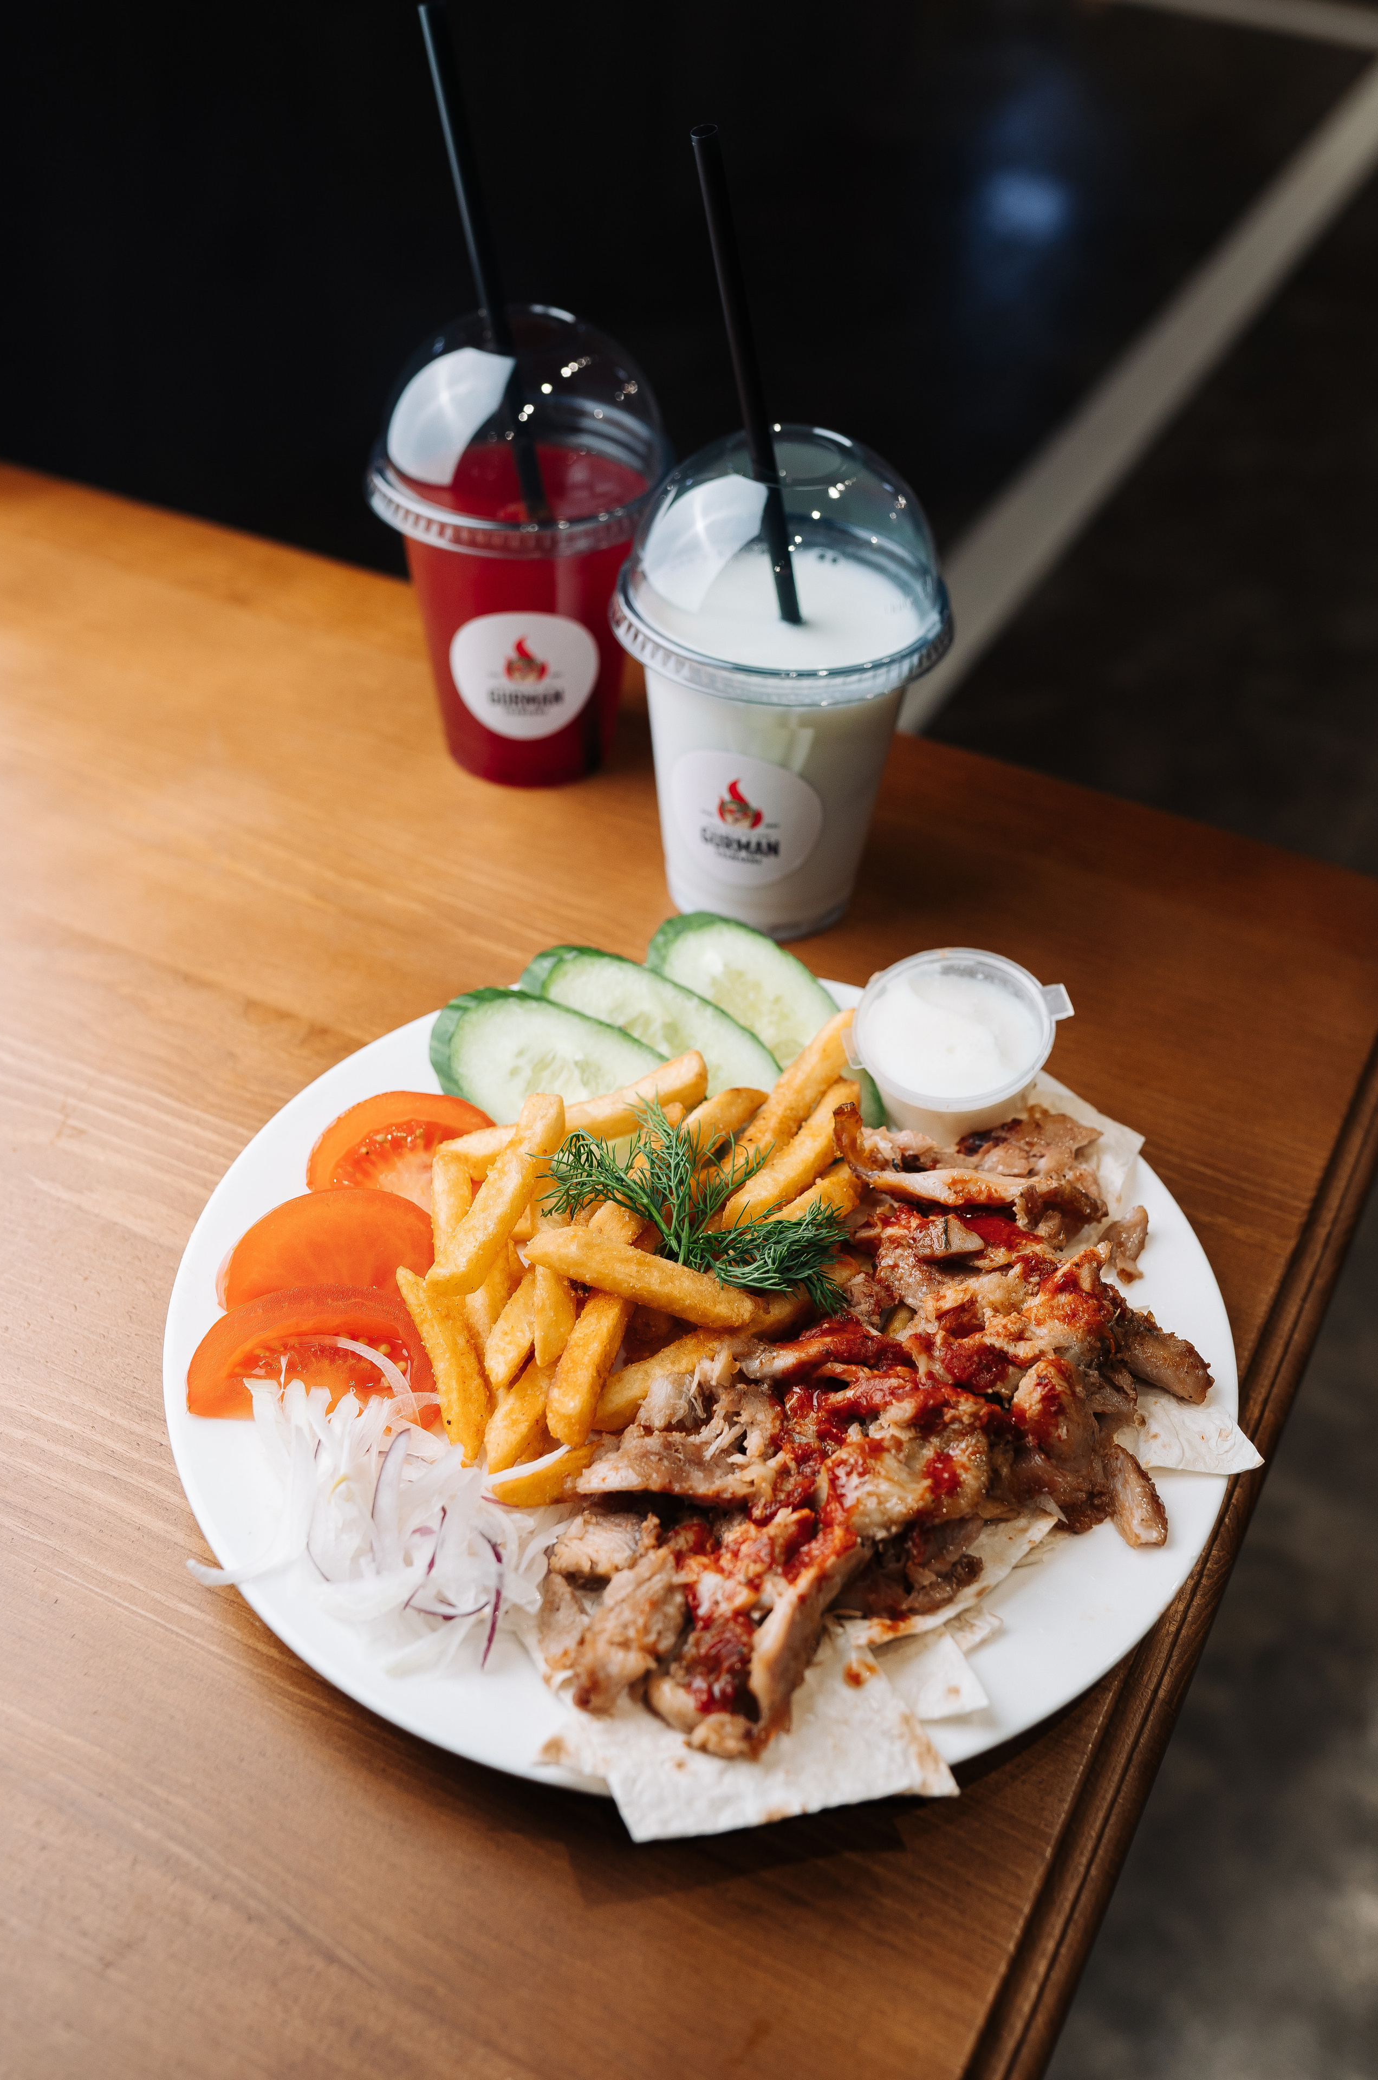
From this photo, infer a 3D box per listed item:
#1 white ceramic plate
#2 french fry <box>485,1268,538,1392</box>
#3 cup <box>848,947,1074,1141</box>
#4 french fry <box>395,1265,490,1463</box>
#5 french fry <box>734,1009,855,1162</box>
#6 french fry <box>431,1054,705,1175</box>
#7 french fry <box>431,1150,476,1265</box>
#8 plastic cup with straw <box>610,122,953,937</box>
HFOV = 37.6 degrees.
[{"bbox_3d":[0.003,0.073,0.498,0.256,0.024,0.256,2,42,-1],"label":"white ceramic plate"},{"bbox_3d":[-0.042,0.067,0.481,0.010,0.010,0.033,11,64,9],"label":"french fry"},{"bbox_3d":[0.073,0.005,0.545,0.058,0.030,0.052,-8,52,3],"label":"cup"},{"bbox_3d":[-0.059,0.076,0.476,0.011,0.011,0.052,-17,66,-21],"label":"french fry"},{"bbox_3d":[0.026,0.014,0.533,0.011,0.011,0.071,23,48,21],"label":"french fry"},{"bbox_3d":[-0.030,0.018,0.522,0.075,0.011,0.011,-17,46,-19],"label":"french fry"},{"bbox_3d":[-0.059,0.044,0.504,0.009,0.009,0.036,0,64,-3],"label":"french fry"},{"bbox_3d":[0.028,-0.138,0.578,0.100,0.232,0.100,2,42,-1],"label":"plastic cup with straw"}]

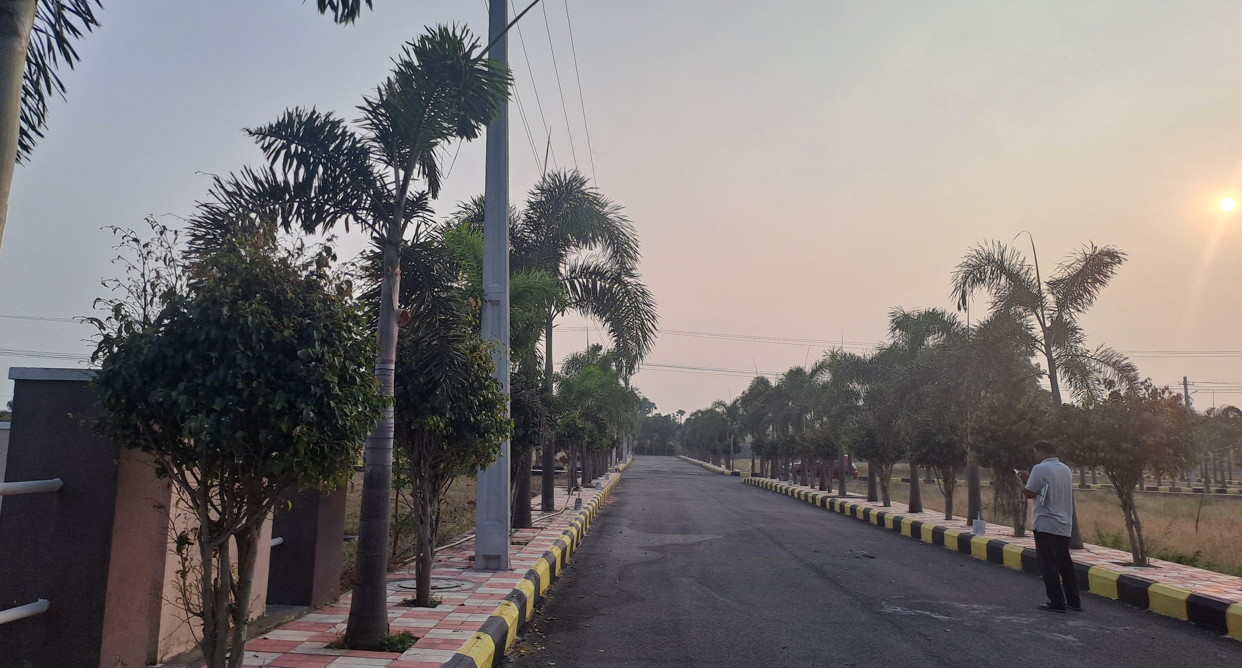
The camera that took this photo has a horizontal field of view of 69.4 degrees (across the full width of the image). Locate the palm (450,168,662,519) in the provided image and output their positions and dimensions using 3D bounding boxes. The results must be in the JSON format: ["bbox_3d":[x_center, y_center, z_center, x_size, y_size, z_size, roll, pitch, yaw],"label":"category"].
[{"bbox_3d":[-1.302,0.038,17.964,4.040,6.879,3.528,-1,-7,0],"label":"palm"}]

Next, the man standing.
[{"bbox_3d":[4.290,1.888,8.949,0.490,1.644,0.460,3,-8,-28],"label":"man standing"}]

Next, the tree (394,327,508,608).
[{"bbox_3d":[-1.426,1.042,7.328,1.034,2.256,1.000,-1,-7,0],"label":"tree"}]

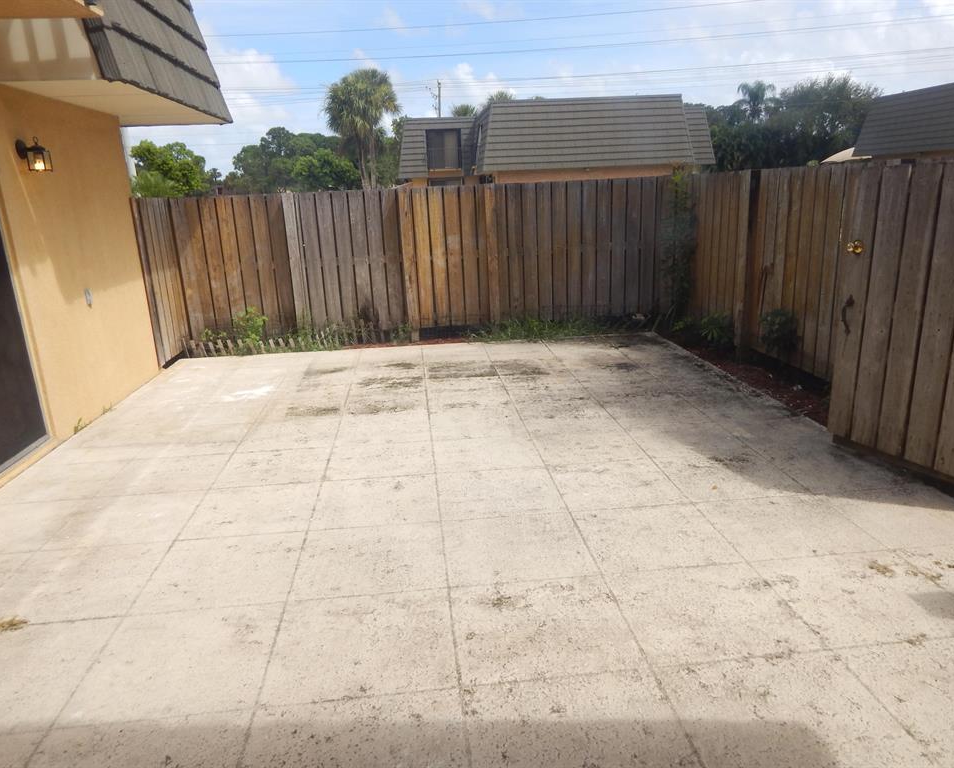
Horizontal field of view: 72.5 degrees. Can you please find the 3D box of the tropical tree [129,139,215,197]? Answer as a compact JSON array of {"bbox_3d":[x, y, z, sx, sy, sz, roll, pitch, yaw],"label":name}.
[{"bbox_3d":[-12.055,-7.493,25.832,3.540,4.060,3.240,-4,16,-5],"label":"tropical tree"}]

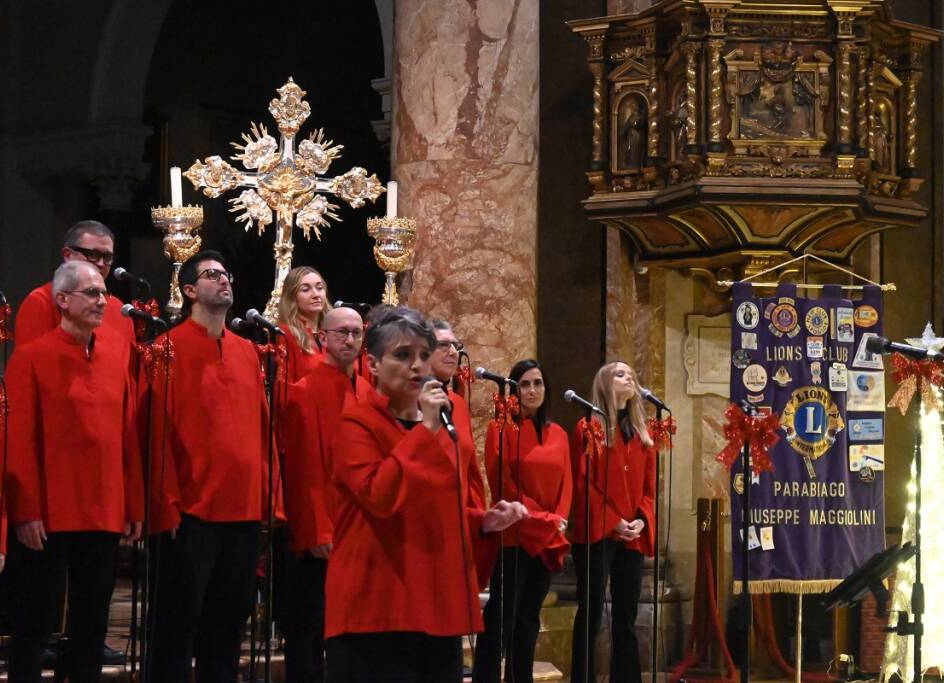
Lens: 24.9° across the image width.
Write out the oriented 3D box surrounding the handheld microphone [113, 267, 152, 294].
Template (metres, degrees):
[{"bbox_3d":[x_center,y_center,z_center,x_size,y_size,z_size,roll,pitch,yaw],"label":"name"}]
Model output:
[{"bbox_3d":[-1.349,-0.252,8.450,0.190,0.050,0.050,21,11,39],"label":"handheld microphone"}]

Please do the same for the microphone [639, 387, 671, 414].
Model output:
[{"bbox_3d":[0.828,0.271,9.650,0.050,0.050,0.190,2,22,-44],"label":"microphone"}]

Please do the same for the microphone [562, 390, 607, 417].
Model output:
[{"bbox_3d":[0.489,0.273,9.400,0.190,0.050,0.050,30,12,26],"label":"microphone"}]

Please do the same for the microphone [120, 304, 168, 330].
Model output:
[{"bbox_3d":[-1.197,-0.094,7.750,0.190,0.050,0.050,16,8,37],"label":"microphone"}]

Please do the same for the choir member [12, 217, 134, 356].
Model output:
[{"bbox_3d":[-1.589,0.398,8.473,0.520,1.760,0.340,1,-2,-33],"label":"choir member"}]

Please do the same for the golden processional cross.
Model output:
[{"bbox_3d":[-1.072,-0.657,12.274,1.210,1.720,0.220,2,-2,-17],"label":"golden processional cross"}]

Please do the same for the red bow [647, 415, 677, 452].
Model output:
[{"bbox_3d":[0.857,0.416,9.650,0.150,0.175,0.080,1,-2,-28],"label":"red bow"}]

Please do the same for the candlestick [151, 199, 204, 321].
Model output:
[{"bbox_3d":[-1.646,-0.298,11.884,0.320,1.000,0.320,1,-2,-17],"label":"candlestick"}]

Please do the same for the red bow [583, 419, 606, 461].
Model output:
[{"bbox_3d":[0.537,0.429,9.350,0.150,0.182,0.080,2,-2,-42],"label":"red bow"}]

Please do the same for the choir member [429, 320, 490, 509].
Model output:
[{"bbox_3d":[-0.150,0.748,8.464,0.500,1.680,0.340,3,-3,-38],"label":"choir member"}]

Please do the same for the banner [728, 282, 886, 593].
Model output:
[{"bbox_3d":[1.411,0.409,9.000,0.700,1.310,0.060,1,-3,-14],"label":"banner"}]

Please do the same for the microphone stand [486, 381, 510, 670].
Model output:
[{"bbox_3d":[0.106,0.903,8.467,0.280,1.520,0.280,-2,-3,45],"label":"microphone stand"}]

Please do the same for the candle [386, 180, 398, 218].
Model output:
[{"bbox_3d":[-0.449,-0.793,12.000,0.058,0.225,0.058,1,-2,0],"label":"candle"}]

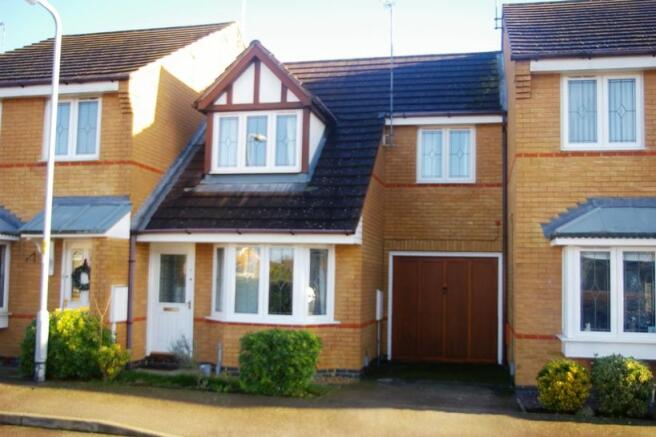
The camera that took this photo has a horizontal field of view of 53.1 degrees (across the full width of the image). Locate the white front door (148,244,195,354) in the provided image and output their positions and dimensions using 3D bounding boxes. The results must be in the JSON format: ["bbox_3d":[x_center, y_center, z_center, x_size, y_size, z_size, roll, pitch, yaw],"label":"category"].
[{"bbox_3d":[-2.887,1.480,12.084,0.907,2.034,0.100,0,-5,12],"label":"white front door"}]

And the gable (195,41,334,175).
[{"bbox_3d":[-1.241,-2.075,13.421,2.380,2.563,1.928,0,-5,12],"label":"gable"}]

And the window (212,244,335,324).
[{"bbox_3d":[-1.034,1.130,11.425,2.304,1.330,0.507,0,-5,12],"label":"window"}]

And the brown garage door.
[{"bbox_3d":[2.333,1.817,13.170,2.102,2.105,0.080,0,-5,12],"label":"brown garage door"}]

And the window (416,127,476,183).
[{"bbox_3d":[2.412,-1.282,13.364,1.176,1.137,0.100,0,-5,12],"label":"window"}]

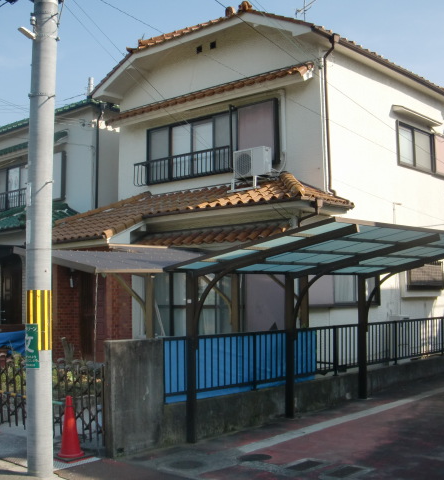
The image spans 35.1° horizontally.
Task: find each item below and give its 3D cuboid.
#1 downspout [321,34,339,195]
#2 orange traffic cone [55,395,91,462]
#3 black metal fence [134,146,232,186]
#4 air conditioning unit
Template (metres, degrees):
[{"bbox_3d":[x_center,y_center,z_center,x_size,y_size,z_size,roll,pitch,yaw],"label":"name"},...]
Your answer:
[{"bbox_3d":[2.040,-2.278,12.806,0.360,2.930,0.320,-5,-6,41],"label":"downspout"},{"bbox_3d":[-1.748,2.156,8.133,0.390,0.700,0.390,-5,-6,43],"label":"orange traffic cone"},{"bbox_3d":[-0.769,-1.525,14.864,2.900,0.490,0.270,-5,-6,41],"label":"black metal fence"},{"bbox_3d":[0.599,-1.452,13.408,0.740,0.535,0.270,-5,-6,41],"label":"air conditioning unit"}]

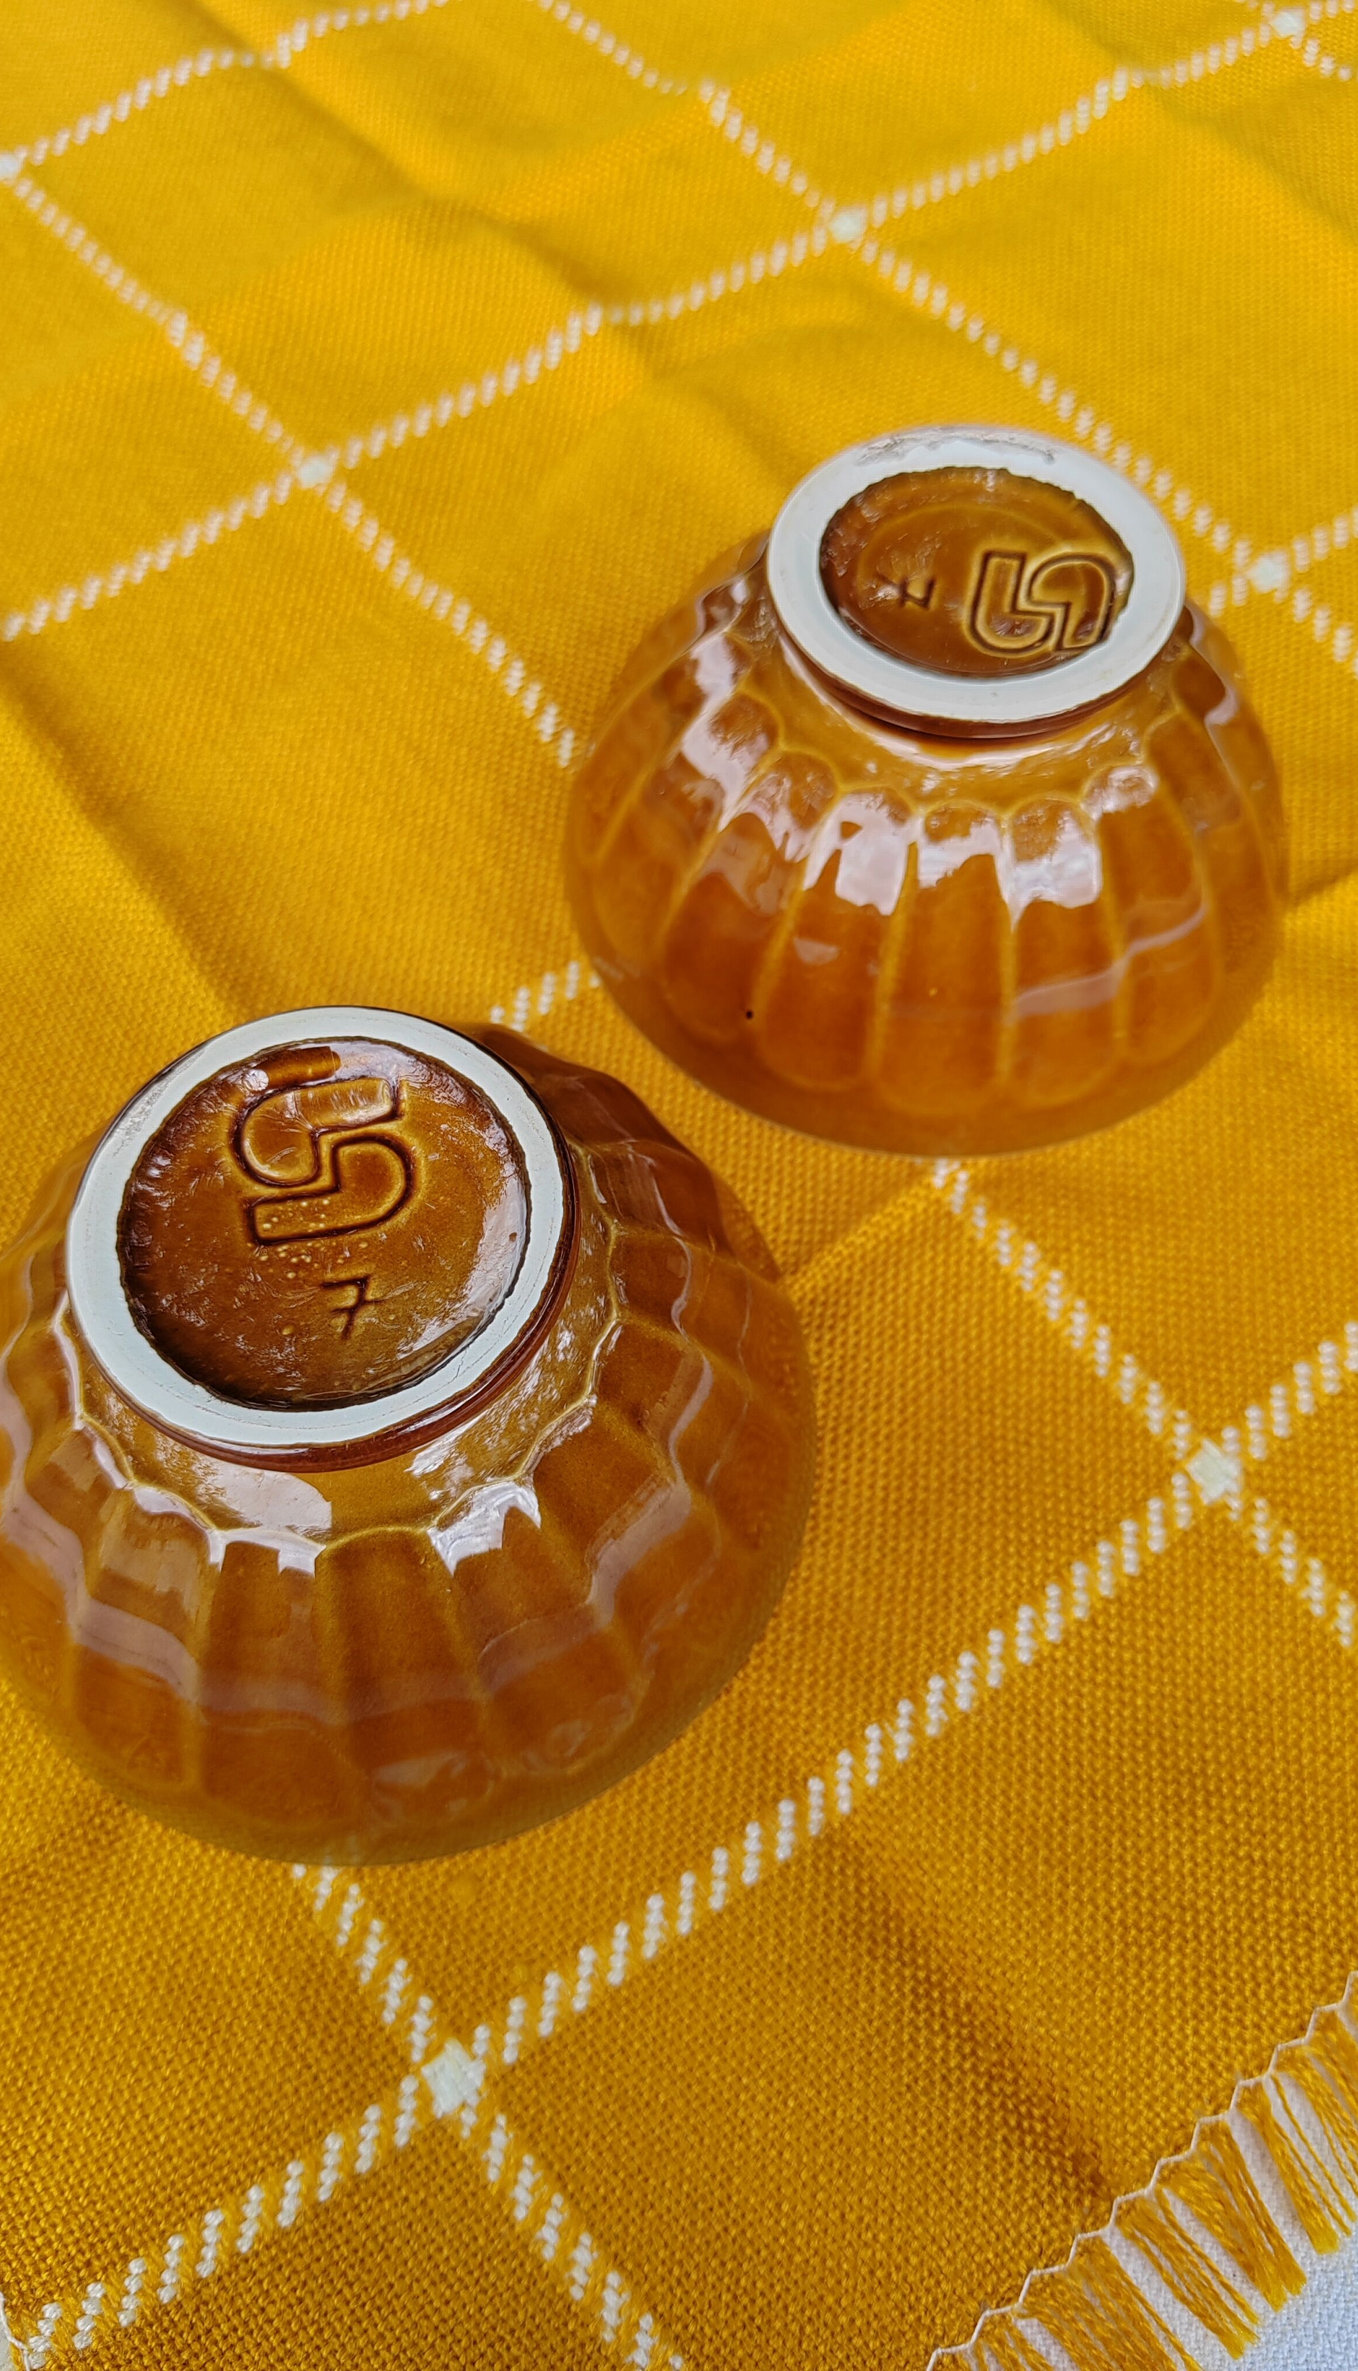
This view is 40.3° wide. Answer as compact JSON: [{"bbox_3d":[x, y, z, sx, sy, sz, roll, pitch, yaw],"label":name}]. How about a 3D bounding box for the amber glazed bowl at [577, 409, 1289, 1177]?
[{"bbox_3d":[0.041,-0.070,0.284,0.120,0.065,0.120,0,62,0],"label":"amber glazed bowl"}]

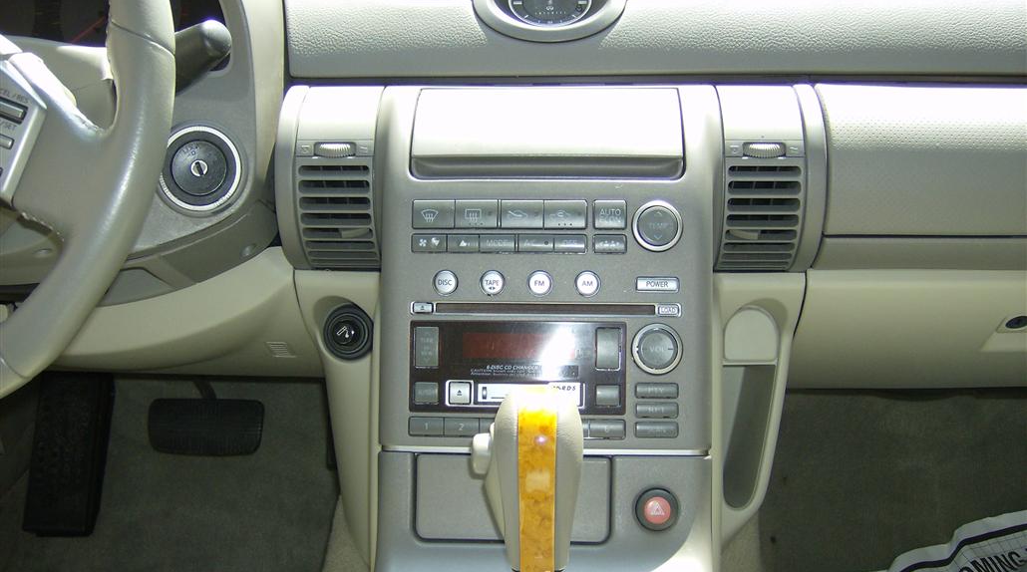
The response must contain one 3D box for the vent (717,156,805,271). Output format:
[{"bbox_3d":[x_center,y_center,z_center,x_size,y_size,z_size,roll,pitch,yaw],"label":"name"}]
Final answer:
[{"bbox_3d":[0.158,-0.046,0.683,0.052,0.077,0.027,0,24,0],"label":"vent"}]

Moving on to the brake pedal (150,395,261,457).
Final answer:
[{"bbox_3d":[-0.315,0.143,1.090,0.118,0.061,0.030,0,-10,0],"label":"brake pedal"}]

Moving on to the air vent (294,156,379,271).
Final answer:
[{"bbox_3d":[-0.113,-0.048,0.683,0.051,0.077,0.027,0,24,0],"label":"air vent"}]

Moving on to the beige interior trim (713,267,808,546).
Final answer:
[{"bbox_3d":[0.157,0.075,0.682,0.060,0.167,0.062,0,3,0],"label":"beige interior trim"}]

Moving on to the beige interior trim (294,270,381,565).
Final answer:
[{"bbox_3d":[-0.112,0.081,0.682,0.057,0.179,0.062,0,3,0],"label":"beige interior trim"}]

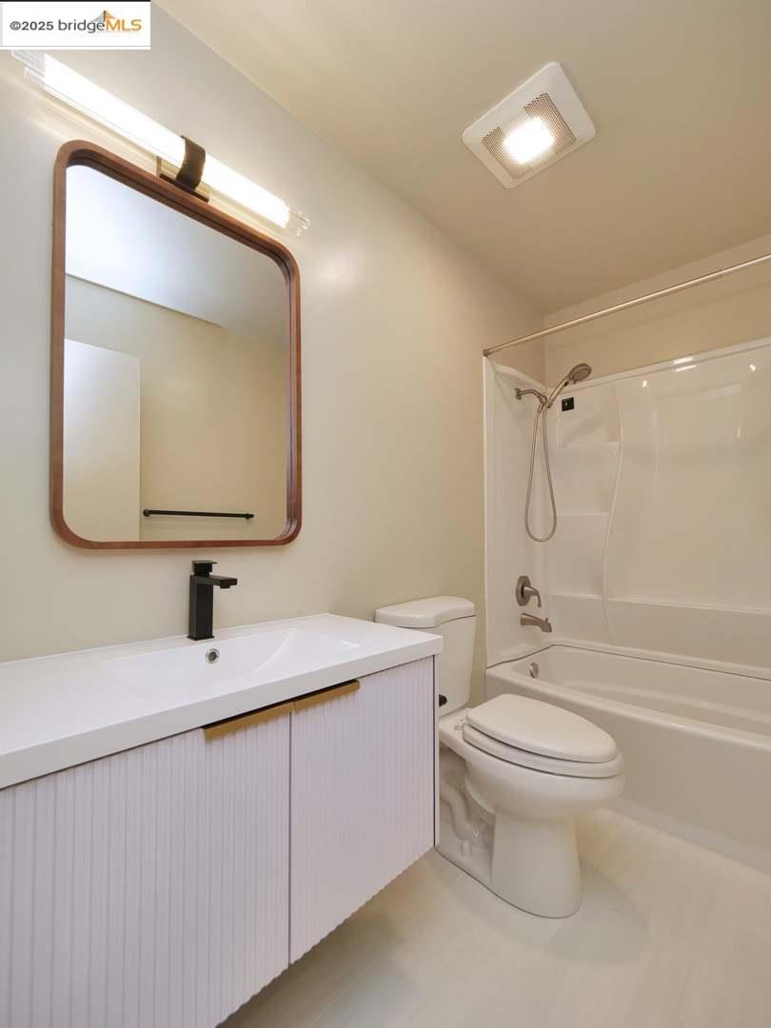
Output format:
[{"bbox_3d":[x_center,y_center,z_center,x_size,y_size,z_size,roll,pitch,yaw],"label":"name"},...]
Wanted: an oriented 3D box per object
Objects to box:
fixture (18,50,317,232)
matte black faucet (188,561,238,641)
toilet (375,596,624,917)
[{"bbox_3d":[-0.505,-0.897,1.066,0.680,0.100,0.102,2,-3,-44],"label":"fixture"},{"bbox_3d":[-0.429,0.219,1.029,0.050,0.193,0.157,2,-3,-44],"label":"matte black faucet"},{"bbox_3d":[0.383,0.746,1.408,0.455,0.795,0.736,2,-3,-44],"label":"toilet"}]

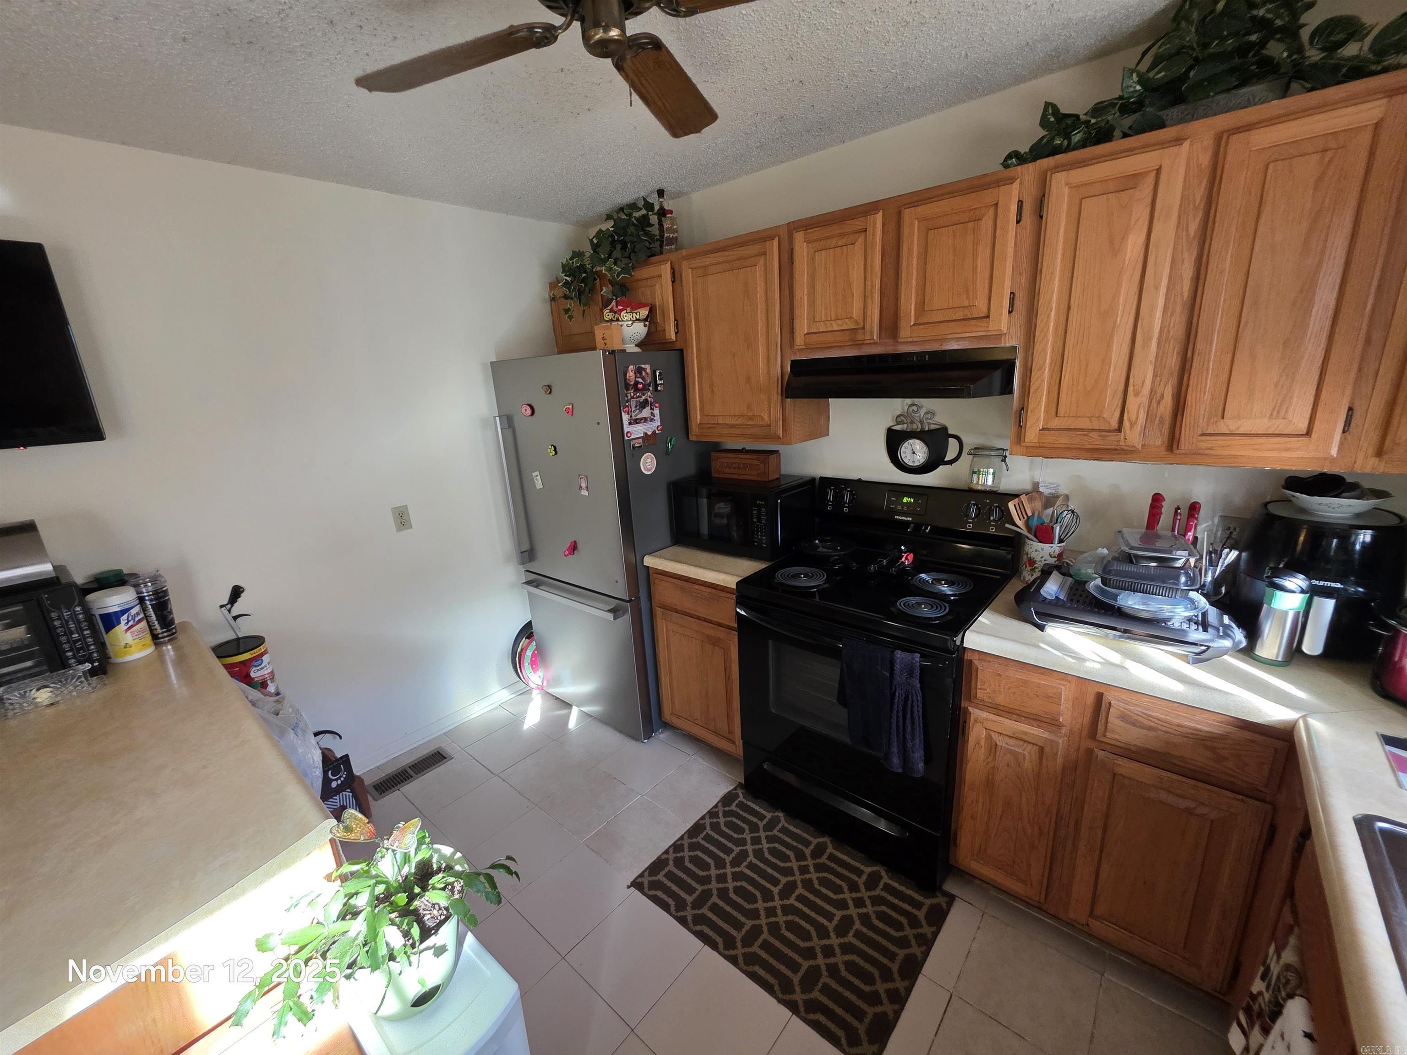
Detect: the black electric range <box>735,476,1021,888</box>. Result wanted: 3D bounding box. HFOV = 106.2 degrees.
[{"bbox_3d":[0.631,0.499,2.022,0.763,1.202,0.707,10,21,40],"label":"black electric range"}]

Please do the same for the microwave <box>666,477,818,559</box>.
[{"bbox_3d":[0.185,-0.068,2.392,0.539,0.282,0.356,10,21,40],"label":"microwave"}]

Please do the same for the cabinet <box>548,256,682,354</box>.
[{"bbox_3d":[-0.357,-1.065,2.670,0.954,0.379,0.328,10,21,40],"label":"cabinet"}]

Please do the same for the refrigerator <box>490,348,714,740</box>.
[{"bbox_3d":[-0.444,0.049,2.754,0.823,1.795,0.737,10,21,40],"label":"refrigerator"}]

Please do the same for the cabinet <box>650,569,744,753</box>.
[{"bbox_3d":[0.181,0.515,2.523,0.545,0.828,0.636,10,21,40],"label":"cabinet"}]

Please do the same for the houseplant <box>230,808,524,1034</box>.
[{"bbox_3d":[-0.570,0.729,0.958,0.232,0.253,0.394,10,21,40],"label":"houseplant"}]

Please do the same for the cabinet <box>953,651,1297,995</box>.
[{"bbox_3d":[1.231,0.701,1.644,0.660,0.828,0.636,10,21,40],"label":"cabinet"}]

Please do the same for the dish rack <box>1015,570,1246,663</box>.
[{"bbox_3d":[1.184,0.233,1.495,0.475,0.084,0.353,10,21,40],"label":"dish rack"}]

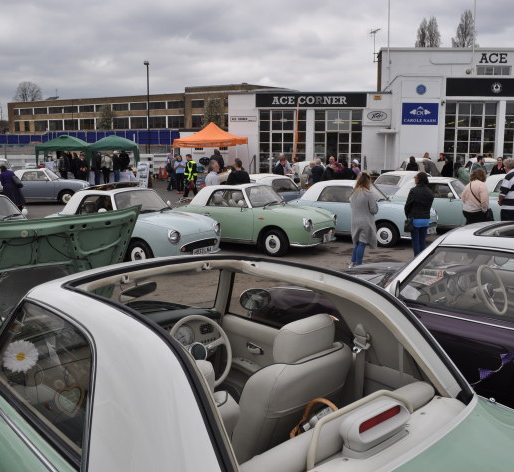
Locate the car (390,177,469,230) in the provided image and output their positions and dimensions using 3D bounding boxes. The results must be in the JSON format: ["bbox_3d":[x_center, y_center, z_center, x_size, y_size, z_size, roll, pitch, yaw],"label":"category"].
[{"bbox_3d":[4.720,-0.795,13.644,3.740,1.365,1.630,6,11,32],"label":"car"}]

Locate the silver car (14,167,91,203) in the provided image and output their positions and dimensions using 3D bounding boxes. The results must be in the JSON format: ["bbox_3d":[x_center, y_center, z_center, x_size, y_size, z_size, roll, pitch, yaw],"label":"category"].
[{"bbox_3d":[-8.350,-1.887,20.538,3.740,1.365,1.630,-1,9,-7],"label":"silver car"}]

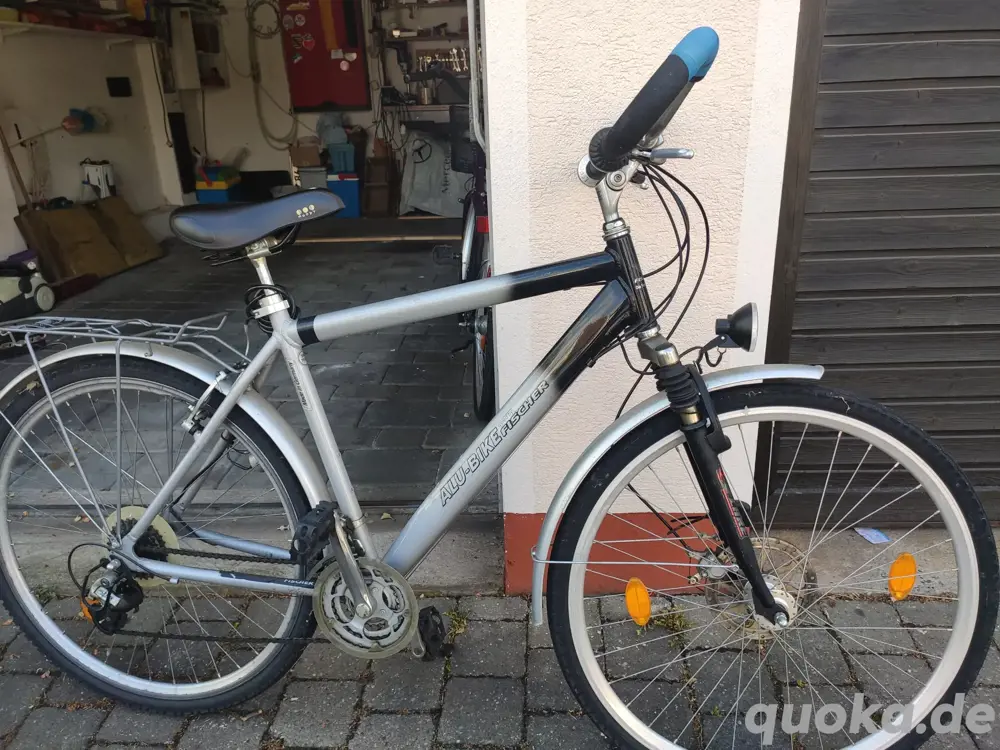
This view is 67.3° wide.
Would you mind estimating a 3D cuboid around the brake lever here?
[{"bbox_3d":[0.200,-0.273,0.935,0.032,0.021,0.138,-9,22,-18],"label":"brake lever"}]

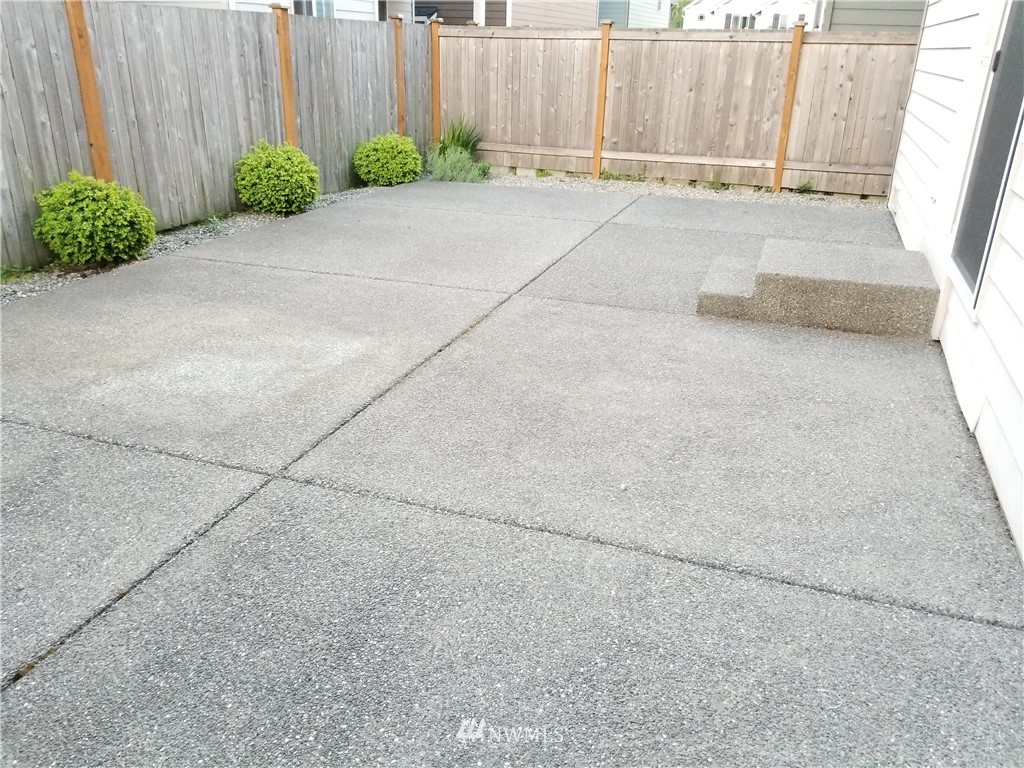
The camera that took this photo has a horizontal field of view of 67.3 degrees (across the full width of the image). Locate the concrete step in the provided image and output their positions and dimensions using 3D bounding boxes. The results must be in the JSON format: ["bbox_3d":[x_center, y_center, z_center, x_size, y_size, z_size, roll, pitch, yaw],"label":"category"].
[{"bbox_3d":[2.108,-0.706,5.321,1.444,0.328,1.017,8,25,19],"label":"concrete step"}]

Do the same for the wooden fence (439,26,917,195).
[{"bbox_3d":[1.797,-3.621,10.034,6.167,1.931,0.130,9,25,18],"label":"wooden fence"}]

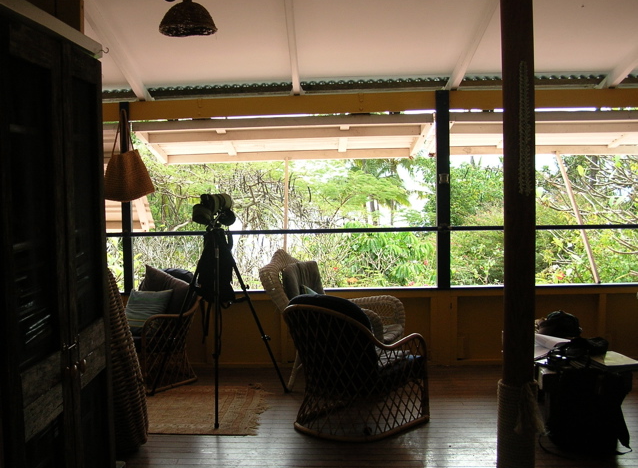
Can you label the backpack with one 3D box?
[{"bbox_3d":[1.605,1.043,3.964,0.440,0.470,0.260,0,4,12],"label":"backpack"}]

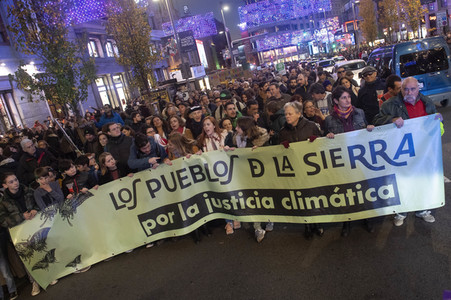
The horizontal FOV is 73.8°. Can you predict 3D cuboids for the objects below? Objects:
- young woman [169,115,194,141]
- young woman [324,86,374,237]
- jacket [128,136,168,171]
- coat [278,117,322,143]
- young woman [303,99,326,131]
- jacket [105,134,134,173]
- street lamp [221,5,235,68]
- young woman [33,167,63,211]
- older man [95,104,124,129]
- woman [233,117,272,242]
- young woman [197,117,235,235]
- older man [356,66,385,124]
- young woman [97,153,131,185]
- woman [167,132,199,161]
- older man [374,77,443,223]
[{"bbox_3d":[-0.643,0.246,4.894,0.480,1.640,0.350,-7,16,17],"label":"young woman"},{"bbox_3d":[1.457,0.132,3.427,0.540,1.690,0.400,-11,11,6],"label":"young woman"},{"bbox_3d":[-0.969,0.176,4.013,0.580,0.680,0.460,-15,11,-16],"label":"jacket"},{"bbox_3d":[0.924,0.020,3.535,0.540,0.700,0.420,-5,17,25],"label":"coat"},{"bbox_3d":[1.319,0.109,4.146,0.480,1.570,0.360,-14,11,-11],"label":"young woman"},{"bbox_3d":[-1.468,0.172,4.371,0.540,0.760,0.340,-15,11,-16],"label":"jacket"},{"bbox_3d":[0.815,-13.482,38.958,1.500,9.363,0.450,-8,16,14],"label":"street lamp"},{"bbox_3d":[-2.066,0.894,3.762,0.420,1.420,0.320,-17,12,-23],"label":"young woman"},{"bbox_3d":[-2.781,-0.288,7.845,0.620,1.820,0.400,-12,15,0],"label":"older man"},{"bbox_3d":[0.364,0.366,3.791,0.520,1.580,0.480,0,19,38],"label":"woman"},{"bbox_3d":[-0.096,0.366,4.108,0.500,1.600,0.450,-9,15,12],"label":"young woman"},{"bbox_3d":[2.378,-0.409,4.715,0.540,1.780,0.360,-10,11,11],"label":"older man"},{"bbox_3d":[-1.392,0.733,4.083,0.440,1.430,0.320,-16,11,-19],"label":"young woman"},{"bbox_3d":[-0.459,0.488,4.140,0.480,1.500,0.500,-2,18,34],"label":"woman"},{"bbox_3d":[2.025,0.052,3.398,0.700,1.710,0.500,-7,16,19],"label":"older man"}]

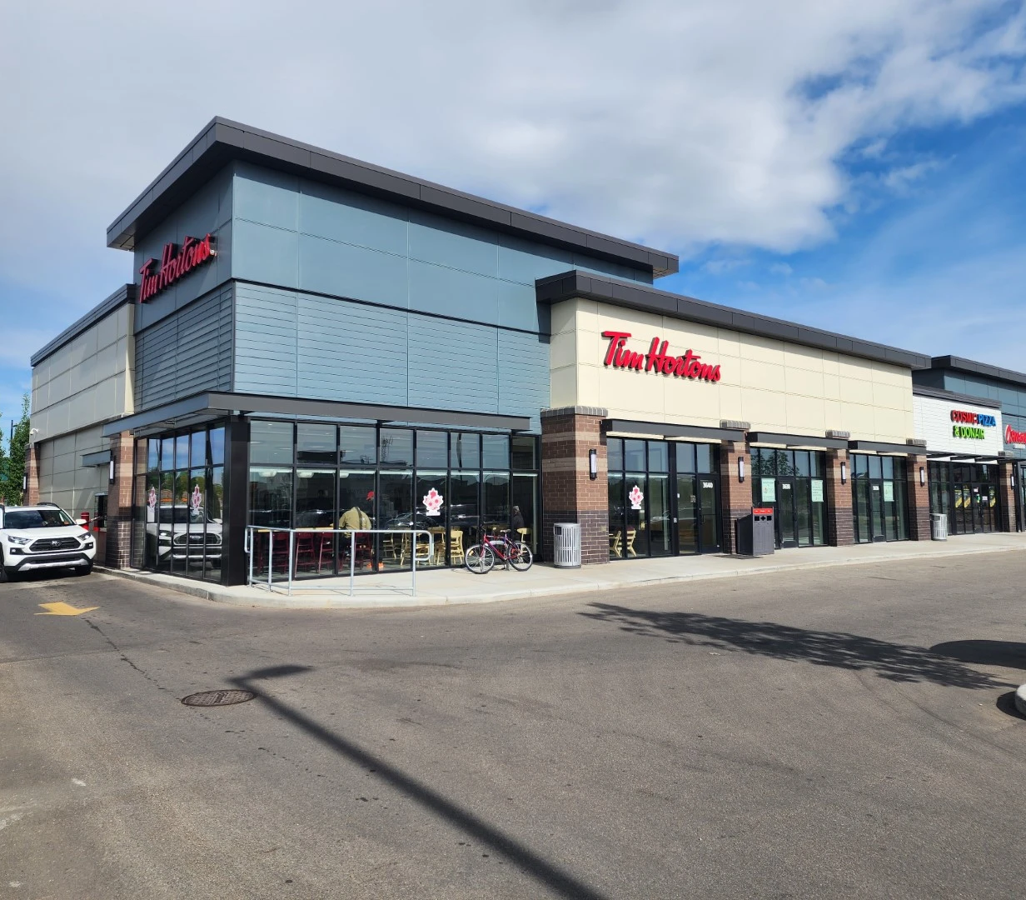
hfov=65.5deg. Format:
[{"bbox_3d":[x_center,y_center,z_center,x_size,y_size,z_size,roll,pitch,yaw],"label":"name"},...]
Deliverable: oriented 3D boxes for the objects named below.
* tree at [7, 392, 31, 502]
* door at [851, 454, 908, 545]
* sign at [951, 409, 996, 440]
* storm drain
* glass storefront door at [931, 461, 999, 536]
[{"bbox_3d":[-21.764,0.748,35.730,1.700,6.671,1.700,3,-5,-40],"label":"tree"},{"bbox_3d":[13.055,1.733,28.443,4.700,3.080,0.130,3,-5,-40],"label":"door"},{"bbox_3d":[20.271,-1.043,35.009,4.850,1.150,0.150,3,-5,-40],"label":"sign"},{"bbox_3d":[-2.550,2.172,6.918,0.620,0.040,0.610,-1,-4,0],"label":"storm drain"},{"bbox_3d":[19.214,2.048,33.713,7.681,3.012,0.150,3,-5,-40],"label":"glass storefront door"}]

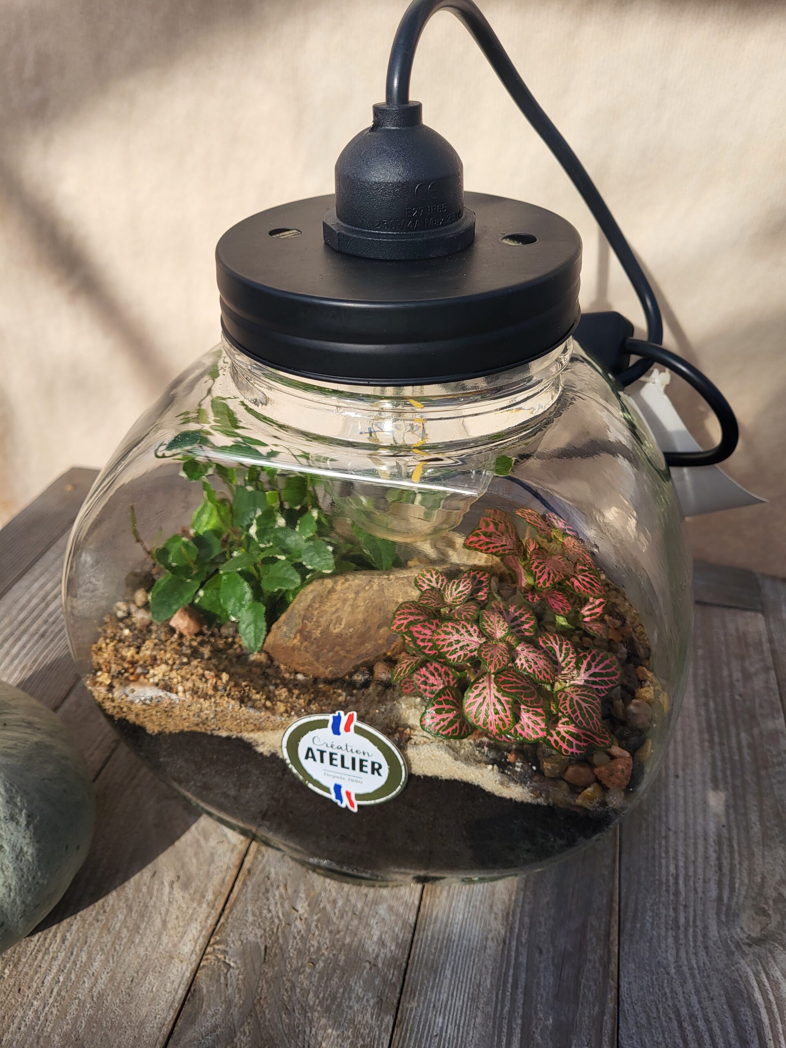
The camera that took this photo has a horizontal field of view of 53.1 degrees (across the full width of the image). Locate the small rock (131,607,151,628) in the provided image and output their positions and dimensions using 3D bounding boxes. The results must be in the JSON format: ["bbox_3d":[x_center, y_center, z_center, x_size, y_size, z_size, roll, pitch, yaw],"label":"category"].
[{"bbox_3d":[-0.111,0.041,0.347,0.009,0.008,0.008,-2,36,0],"label":"small rock"}]

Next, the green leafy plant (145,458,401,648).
[{"bbox_3d":[-0.051,0.010,0.334,0.105,0.063,0.066,-2,36,0],"label":"green leafy plant"}]

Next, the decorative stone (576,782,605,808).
[{"bbox_3d":[0.072,0.099,0.288,0.011,0.008,0.009,-2,36,0],"label":"decorative stone"}]

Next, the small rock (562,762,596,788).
[{"bbox_3d":[0.073,0.098,0.308,0.013,0.010,0.011,1,36,0],"label":"small rock"}]

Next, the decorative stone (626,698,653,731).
[{"bbox_3d":[0.102,0.079,0.326,0.011,0.011,0.013,1,36,0],"label":"decorative stone"}]

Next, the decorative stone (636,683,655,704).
[{"bbox_3d":[0.107,0.072,0.333,0.009,0.008,0.009,1,36,0],"label":"decorative stone"}]

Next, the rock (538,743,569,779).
[{"bbox_3d":[0.063,0.094,0.312,0.012,0.011,0.014,1,36,0],"label":"rock"}]

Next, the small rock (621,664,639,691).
[{"bbox_3d":[0.102,0.066,0.340,0.009,0.010,0.012,1,36,0],"label":"small rock"}]

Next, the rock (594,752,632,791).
[{"bbox_3d":[0.080,0.090,0.287,0.013,0.011,0.012,-2,36,0],"label":"rock"}]

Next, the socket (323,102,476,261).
[{"bbox_3d":[0.002,-0.111,0.252,0.050,0.040,0.050,0,36,0],"label":"socket"}]

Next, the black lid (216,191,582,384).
[{"bbox_3d":[0.002,-0.085,0.266,0.120,0.025,0.120,-1,36,1],"label":"black lid"}]

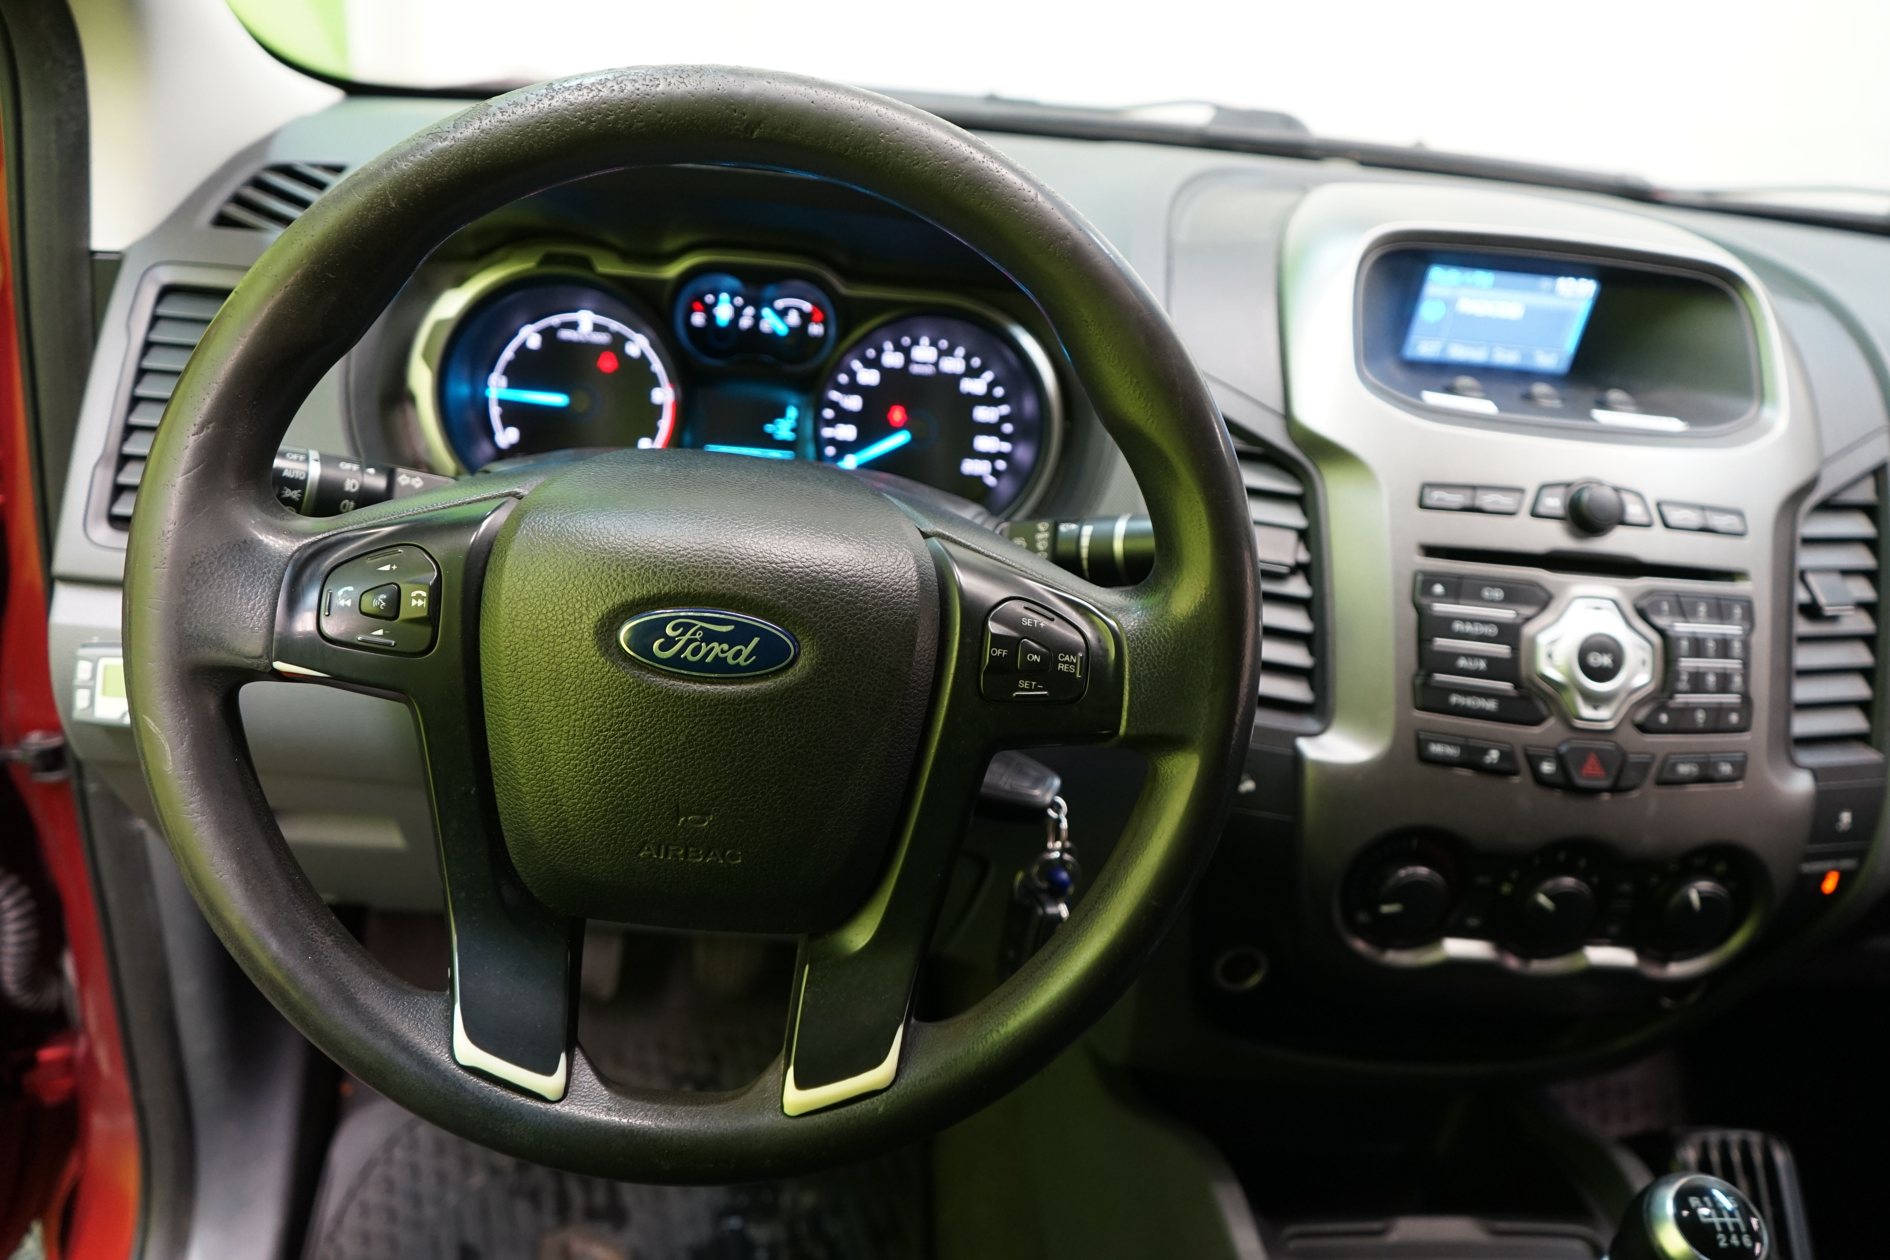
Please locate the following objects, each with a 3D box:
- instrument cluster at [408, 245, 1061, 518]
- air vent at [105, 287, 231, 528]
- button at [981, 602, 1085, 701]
[{"bbox_3d":[-0.102,-0.114,0.740,0.322,0.145,0.070,4,-1,-7],"label":"instrument cluster"},{"bbox_3d":[-0.386,-0.110,0.745,0.066,0.130,0.035,4,1,-7],"label":"air vent"},{"bbox_3d":[0.033,0.008,0.538,0.039,0.037,0.013,4,1,-7],"label":"button"}]

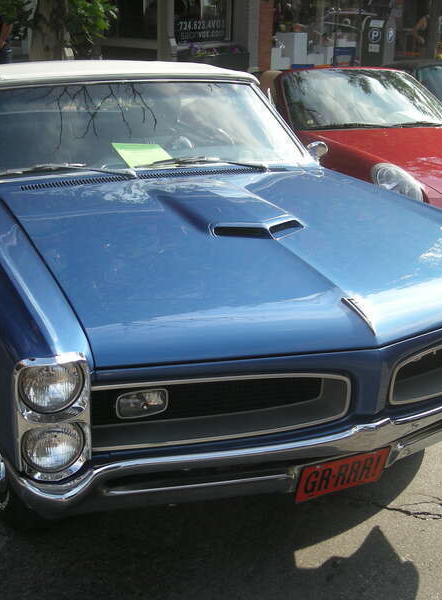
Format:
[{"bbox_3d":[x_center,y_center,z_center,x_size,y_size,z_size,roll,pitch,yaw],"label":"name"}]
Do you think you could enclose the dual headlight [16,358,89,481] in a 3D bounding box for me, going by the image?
[{"bbox_3d":[-0.409,0.268,1.943,0.175,0.300,0.110,-8,19,-23],"label":"dual headlight"}]

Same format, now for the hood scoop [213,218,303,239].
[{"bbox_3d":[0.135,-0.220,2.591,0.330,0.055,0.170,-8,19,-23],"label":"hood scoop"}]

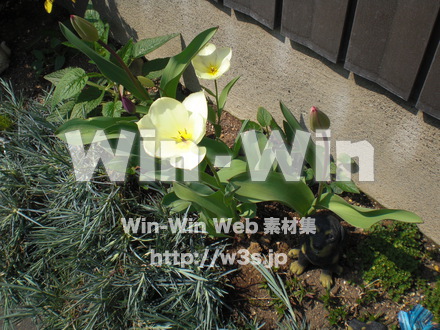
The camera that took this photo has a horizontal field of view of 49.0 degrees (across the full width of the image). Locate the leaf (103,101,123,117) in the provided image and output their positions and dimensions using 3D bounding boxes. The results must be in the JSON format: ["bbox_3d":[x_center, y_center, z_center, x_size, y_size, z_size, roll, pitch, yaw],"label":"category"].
[{"bbox_3d":[-0.245,-0.126,1.105,0.043,0.015,0.052,-2,55,-6],"label":"leaf"}]

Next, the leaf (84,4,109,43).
[{"bbox_3d":[-0.305,-0.353,1.200,0.048,0.099,0.025,-18,24,-9],"label":"leaf"}]

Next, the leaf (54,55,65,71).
[{"bbox_3d":[-0.409,-0.261,1.230,0.024,0.012,0.047,8,65,-7],"label":"leaf"}]

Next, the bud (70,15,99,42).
[{"bbox_3d":[-0.280,-0.283,1.000,0.038,0.075,0.038,-45,31,0],"label":"bud"}]

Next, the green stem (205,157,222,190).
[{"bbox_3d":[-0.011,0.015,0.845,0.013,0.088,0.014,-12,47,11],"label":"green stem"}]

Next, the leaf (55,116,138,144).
[{"bbox_3d":[-0.233,-0.065,0.910,0.158,0.035,0.045,-2,48,0],"label":"leaf"}]

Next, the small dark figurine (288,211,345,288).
[{"bbox_3d":[0.174,0.141,0.837,0.090,0.115,0.092,17,51,16],"label":"small dark figurine"}]

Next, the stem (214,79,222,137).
[{"bbox_3d":[-0.006,-0.115,1.022,0.009,0.181,0.009,-1,53,1],"label":"stem"}]

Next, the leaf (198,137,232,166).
[{"bbox_3d":[-0.008,-0.027,0.890,0.058,0.035,0.042,-2,48,0],"label":"leaf"}]

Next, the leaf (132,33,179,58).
[{"bbox_3d":[-0.150,-0.283,1.130,0.110,0.020,0.045,-24,80,0],"label":"leaf"}]

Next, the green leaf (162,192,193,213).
[{"bbox_3d":[-0.082,0.074,0.930,0.054,0.018,0.036,0,69,0],"label":"green leaf"}]

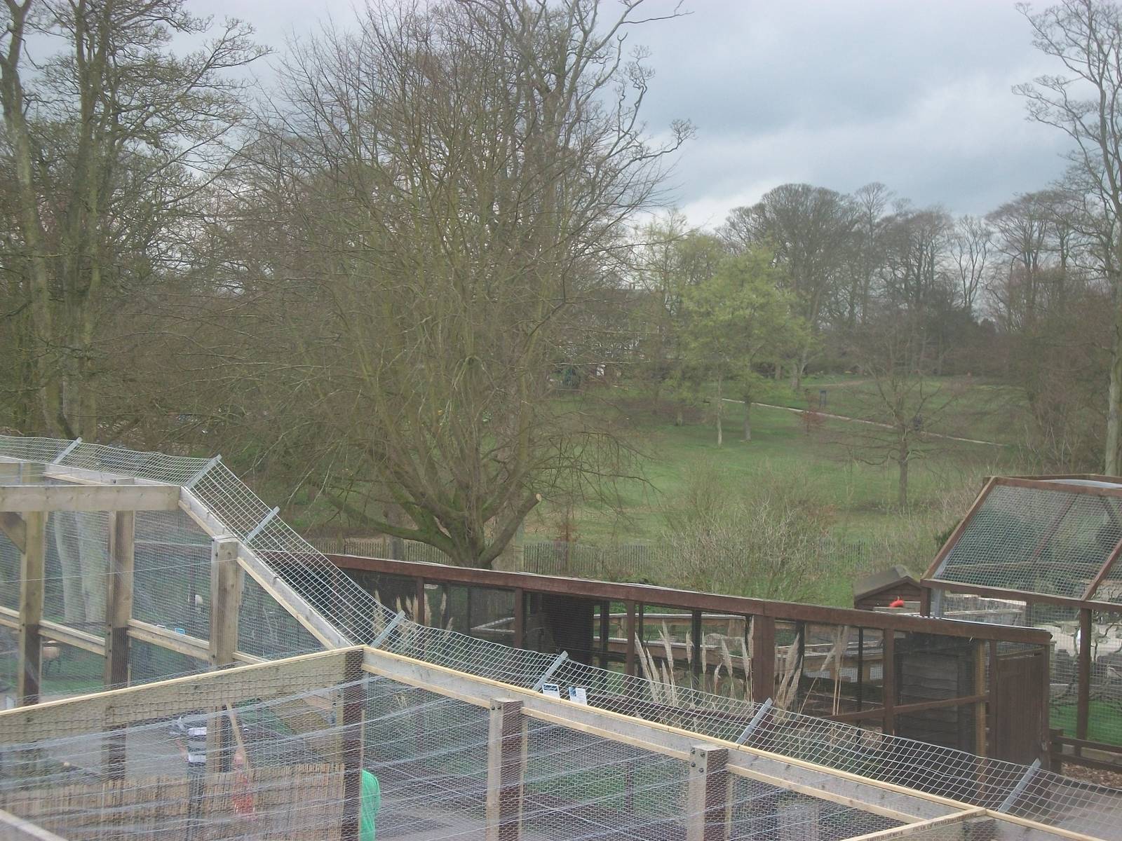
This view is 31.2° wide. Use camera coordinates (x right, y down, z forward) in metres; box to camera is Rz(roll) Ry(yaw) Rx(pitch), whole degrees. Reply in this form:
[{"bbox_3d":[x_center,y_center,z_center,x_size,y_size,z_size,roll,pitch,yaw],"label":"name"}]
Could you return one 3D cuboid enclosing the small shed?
[{"bbox_3d":[6.123,3.703,35.963,1.800,2.050,1.850,1,3,6],"label":"small shed"}]

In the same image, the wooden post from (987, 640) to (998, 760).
[{"bbox_3d":[5.413,3.743,25.200,0.100,2.000,0.100,-1,3,-43],"label":"wooden post"}]

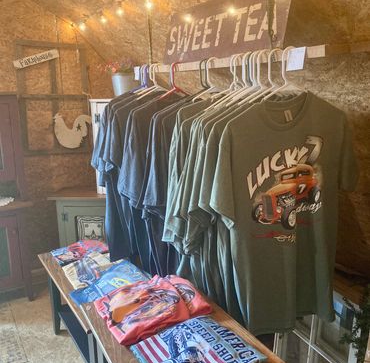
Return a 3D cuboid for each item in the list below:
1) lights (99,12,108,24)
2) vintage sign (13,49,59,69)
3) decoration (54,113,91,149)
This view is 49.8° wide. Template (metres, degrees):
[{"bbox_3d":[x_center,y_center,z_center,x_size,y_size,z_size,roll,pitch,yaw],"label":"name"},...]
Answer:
[{"bbox_3d":[-0.475,-0.957,2.327,0.044,0.066,0.044,-6,14,-28],"label":"lights"},{"bbox_3d":[-1.007,-0.828,2.704,0.303,0.053,0.015,-25,22,-23],"label":"vintage sign"},{"bbox_3d":[-0.824,-0.366,2.923,0.272,0.252,0.020,-6,14,-28],"label":"decoration"}]

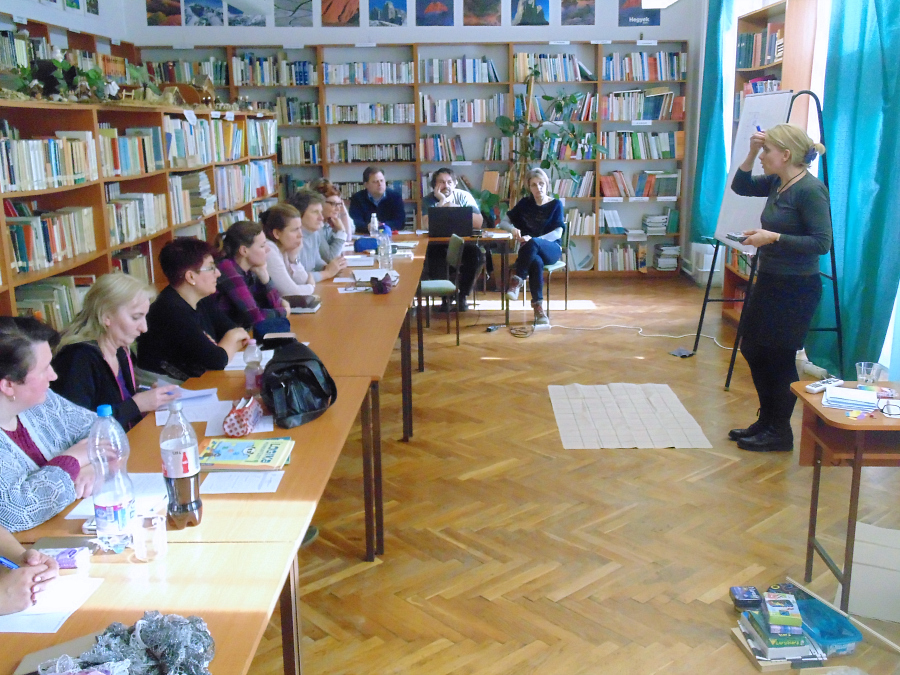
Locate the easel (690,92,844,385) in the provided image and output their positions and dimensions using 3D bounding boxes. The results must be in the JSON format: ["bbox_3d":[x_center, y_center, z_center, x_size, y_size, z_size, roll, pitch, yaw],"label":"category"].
[{"bbox_3d":[2.182,-0.690,6.014,0.813,1.884,0.962,0,14,2],"label":"easel"}]

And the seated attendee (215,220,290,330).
[{"bbox_3d":[-1.031,0.038,4.570,0.714,1.239,0.525,-1,14,0],"label":"seated attendee"}]

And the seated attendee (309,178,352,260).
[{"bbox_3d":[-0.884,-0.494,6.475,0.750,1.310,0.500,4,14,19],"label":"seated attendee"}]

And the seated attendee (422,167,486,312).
[{"bbox_3d":[0.052,-0.952,8.391,0.580,1.290,0.820,-1,13,-2],"label":"seated attendee"}]

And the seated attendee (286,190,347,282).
[{"bbox_3d":[-0.987,-0.394,6.281,0.714,1.259,0.516,0,14,4],"label":"seated attendee"}]

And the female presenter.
[{"bbox_3d":[1.717,-0.257,4.669,0.496,1.695,0.476,-2,14,-4],"label":"female presenter"}]

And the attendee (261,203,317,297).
[{"bbox_3d":[-1.004,-0.192,5.483,0.714,1.249,0.516,0,14,2],"label":"attendee"}]

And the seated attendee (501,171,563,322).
[{"bbox_3d":[0.776,-0.826,7.779,0.540,1.310,0.820,4,14,18],"label":"seated attendee"}]

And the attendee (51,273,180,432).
[{"bbox_3d":[-1.004,0.390,2.956,0.730,1.220,0.520,1,14,9],"label":"attendee"}]

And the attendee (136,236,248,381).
[{"bbox_3d":[-0.961,0.213,3.632,0.710,1.250,0.520,-2,13,-4],"label":"attendee"}]

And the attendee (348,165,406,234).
[{"bbox_3d":[-0.667,-0.955,8.462,0.565,1.299,0.734,-2,14,-6],"label":"attendee"}]

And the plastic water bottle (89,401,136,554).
[{"bbox_3d":[-0.757,0.314,1.965,0.092,0.335,0.092,0,13,2],"label":"plastic water bottle"}]

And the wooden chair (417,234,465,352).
[{"bbox_3d":[-0.163,-0.372,7.055,0.516,0.828,0.426,-3,14,-8],"label":"wooden chair"}]

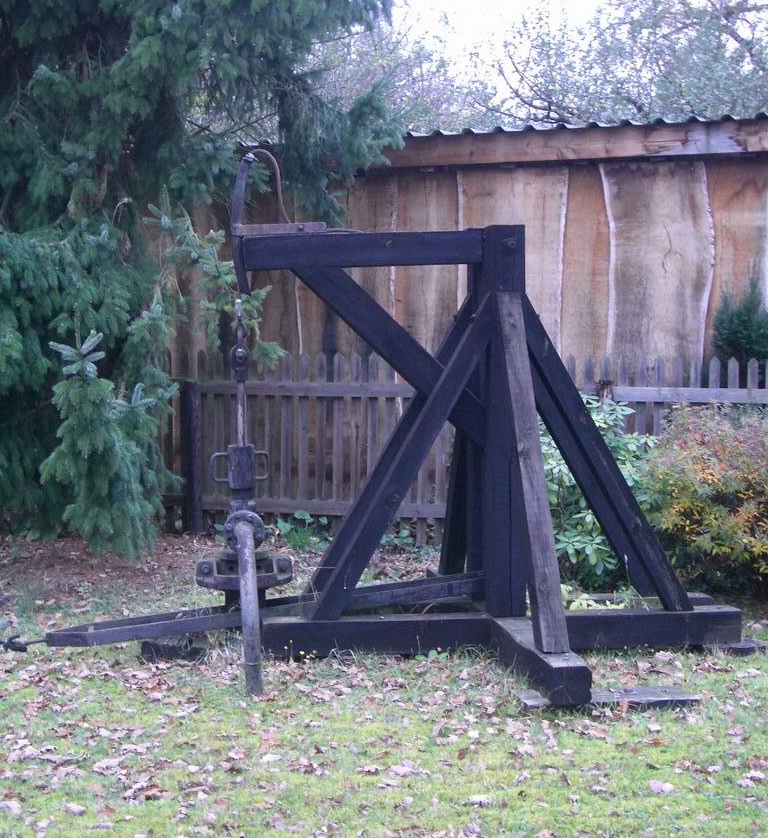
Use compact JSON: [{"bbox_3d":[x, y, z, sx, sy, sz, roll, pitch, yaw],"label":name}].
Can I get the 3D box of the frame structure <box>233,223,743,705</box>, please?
[{"bbox_3d":[0.501,0.085,6.994,2.375,1.988,2.680,-1,3,-9],"label":"frame structure"}]

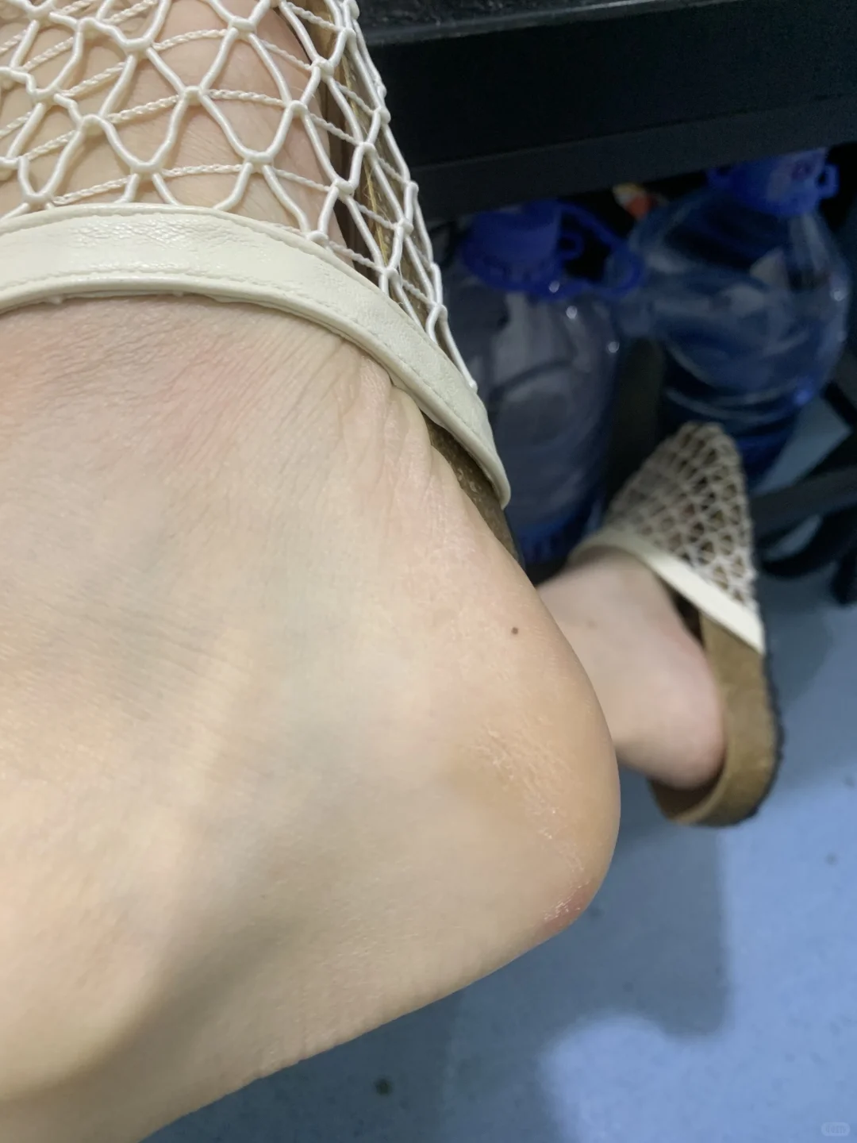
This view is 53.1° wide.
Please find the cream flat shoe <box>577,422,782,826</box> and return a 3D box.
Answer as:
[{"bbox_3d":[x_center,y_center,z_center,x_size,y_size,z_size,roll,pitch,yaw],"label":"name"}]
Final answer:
[{"bbox_3d":[0.155,0.024,0.528,0.096,0.085,0.260,-23,55,50],"label":"cream flat shoe"}]

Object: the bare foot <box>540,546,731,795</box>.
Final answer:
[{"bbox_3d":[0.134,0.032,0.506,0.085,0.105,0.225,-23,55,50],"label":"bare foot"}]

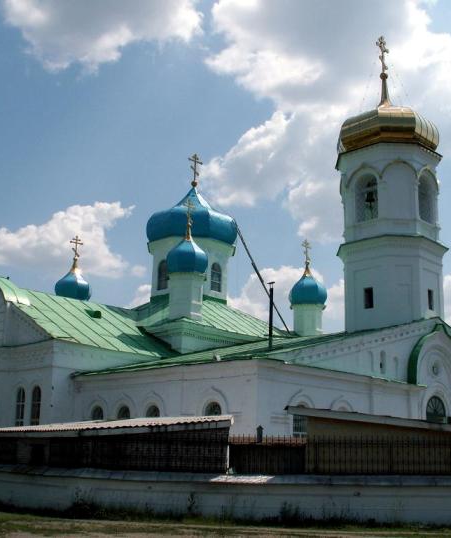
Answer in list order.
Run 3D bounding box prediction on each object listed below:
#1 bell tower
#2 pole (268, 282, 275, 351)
[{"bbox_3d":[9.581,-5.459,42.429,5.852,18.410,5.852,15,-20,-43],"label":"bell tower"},{"bbox_3d":[2.246,2.272,35.724,0.308,3.302,0.308,1,-14,0],"label":"pole"}]

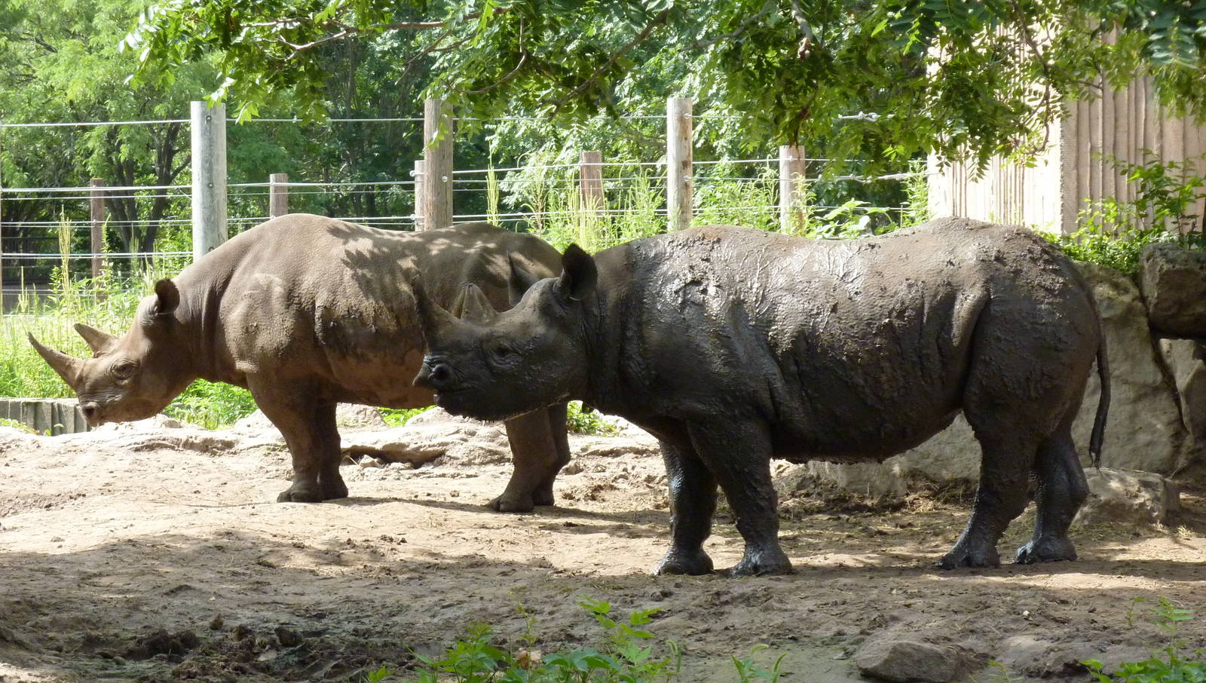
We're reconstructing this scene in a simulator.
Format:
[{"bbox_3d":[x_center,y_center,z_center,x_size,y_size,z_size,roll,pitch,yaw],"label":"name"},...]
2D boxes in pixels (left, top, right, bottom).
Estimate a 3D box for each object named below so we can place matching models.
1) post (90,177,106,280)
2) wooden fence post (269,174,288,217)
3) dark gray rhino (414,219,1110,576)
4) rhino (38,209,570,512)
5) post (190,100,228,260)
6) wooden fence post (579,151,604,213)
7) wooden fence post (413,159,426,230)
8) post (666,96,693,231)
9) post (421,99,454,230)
[{"bbox_3d":[-6.133,-1.030,44.032,0.160,1.900,0.160,0,2,0],"label":"post"},{"bbox_3d":[-3.623,-0.905,40.533,0.200,1.950,0.200,0,2,0],"label":"wooden fence post"},{"bbox_3d":[0.700,0.230,15.400,3.050,1.500,0.950,0,2,-12],"label":"dark gray rhino"},{"bbox_3d":[-1.660,0.090,19.100,3.000,1.530,0.970,1,2,20],"label":"rhino"},{"bbox_3d":[-2.721,-0.612,25.035,0.240,2.100,0.240,0,2,0],"label":"post"},{"bbox_3d":[-0.100,-0.681,32.034,0.178,2.000,0.178,0,2,0],"label":"wooden fence post"},{"bbox_3d":[-1.696,-0.732,34.534,0.185,2.000,0.185,0,2,0],"label":"wooden fence post"},{"bbox_3d":[0.557,-0.690,26.236,0.182,2.150,0.182,0,2,0],"label":"post"},{"bbox_3d":[-1.178,-0.667,26.036,0.205,2.150,0.205,0,2,0],"label":"post"}]

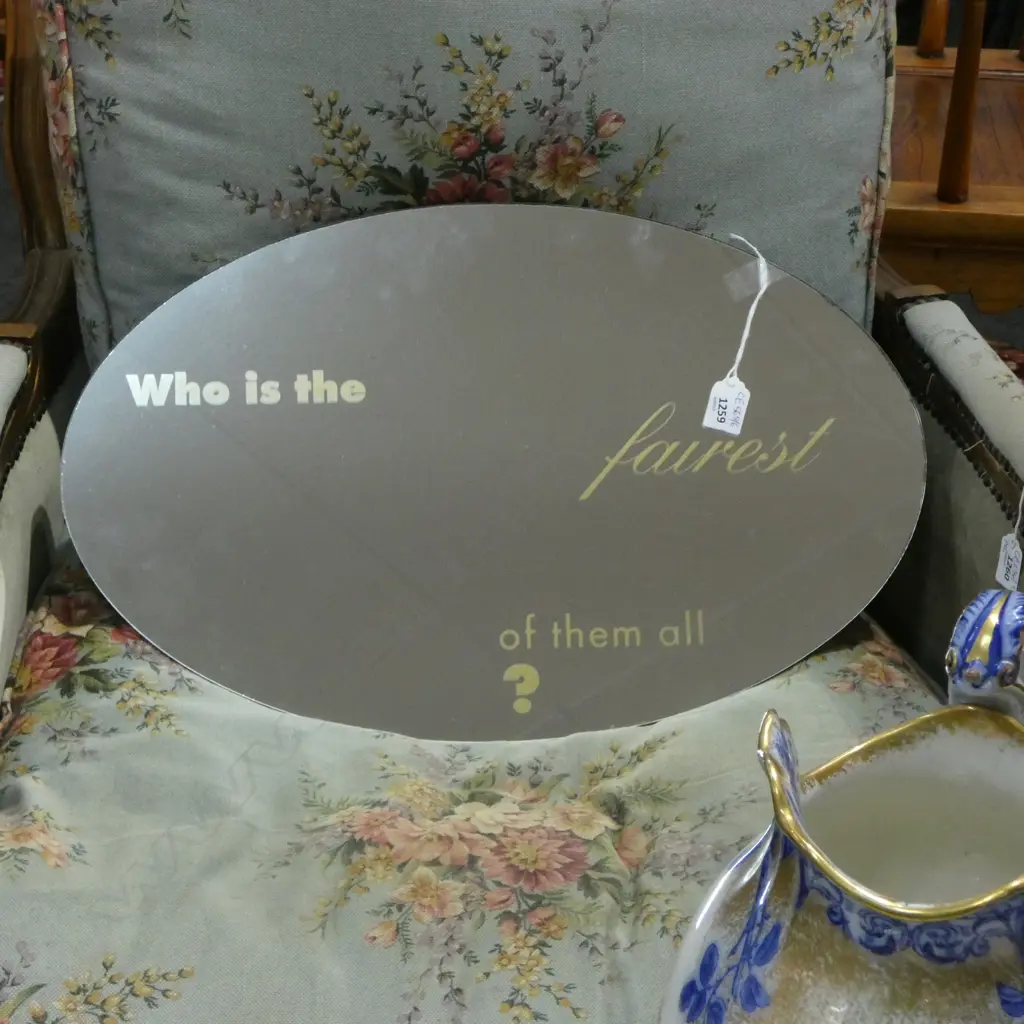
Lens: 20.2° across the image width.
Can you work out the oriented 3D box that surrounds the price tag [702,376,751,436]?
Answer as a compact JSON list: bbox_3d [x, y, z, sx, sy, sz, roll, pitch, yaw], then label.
[{"bbox_3d":[0.143,-0.071,1.900,0.024,0.037,0.002,14,-6,2],"label":"price tag"}]

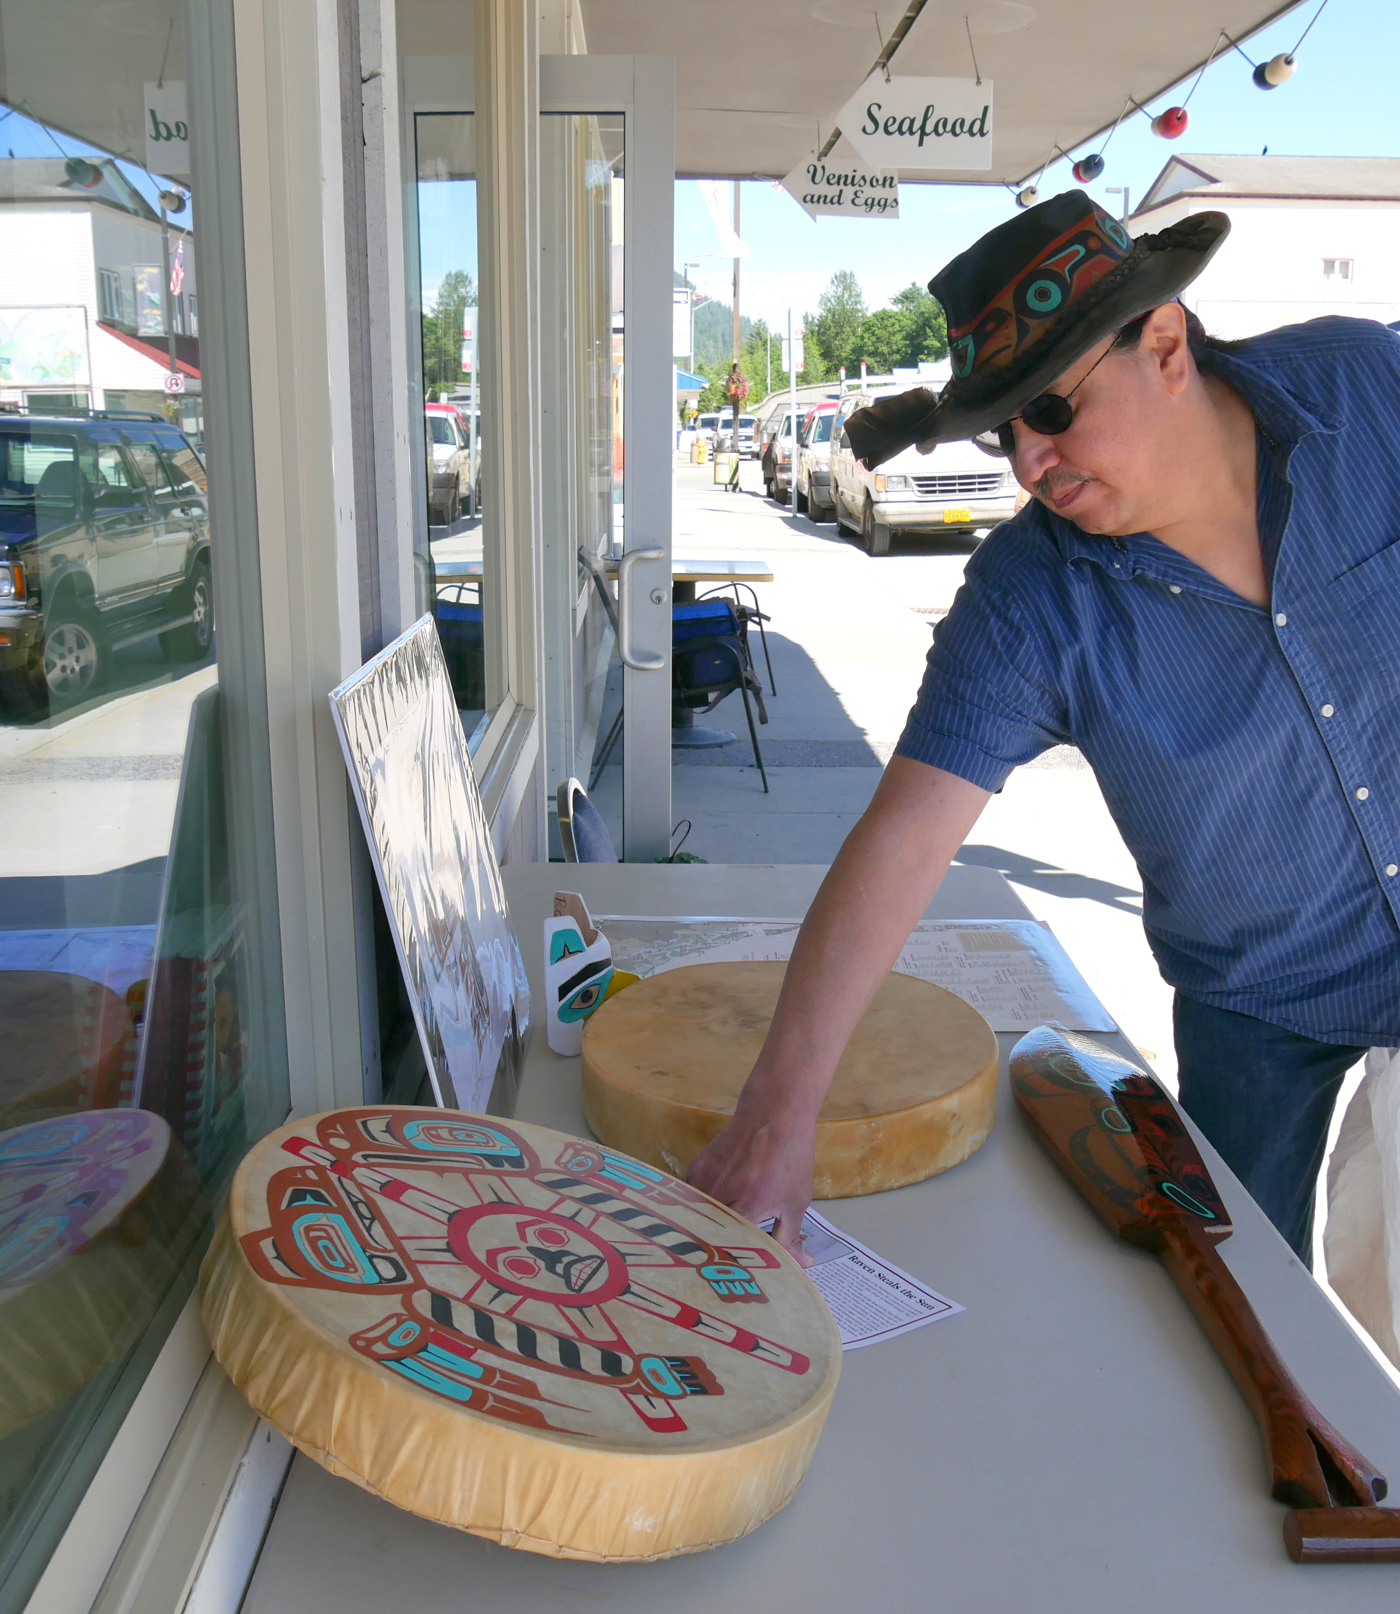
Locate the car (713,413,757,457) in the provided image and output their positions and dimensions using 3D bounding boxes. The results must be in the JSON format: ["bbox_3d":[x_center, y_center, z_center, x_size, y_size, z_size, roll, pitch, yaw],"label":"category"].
[{"bbox_3d":[1.621,-16.182,75.865,1.970,1.870,5.400,0,13,-2],"label":"car"}]

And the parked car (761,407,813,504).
[{"bbox_3d":[2.438,-7.158,35.263,1.980,1.850,5.500,0,13,-1],"label":"parked car"}]

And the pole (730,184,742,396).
[{"bbox_3d":[0.826,-11.424,39.498,0.200,8.000,0.200,0,13,-2],"label":"pole"}]

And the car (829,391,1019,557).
[{"bbox_3d":[3.027,-4.450,22.610,2.020,2.040,5.400,0,13,0],"label":"car"}]

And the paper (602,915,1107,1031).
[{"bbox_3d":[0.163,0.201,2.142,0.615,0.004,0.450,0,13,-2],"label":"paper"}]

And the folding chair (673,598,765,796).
[{"bbox_3d":[-0.084,-0.510,6.914,0.630,0.800,0.530,0,13,-2],"label":"folding chair"}]

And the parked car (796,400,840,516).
[{"bbox_3d":[2.745,-5.771,29.021,1.880,1.850,4.800,0,13,-1],"label":"parked car"}]

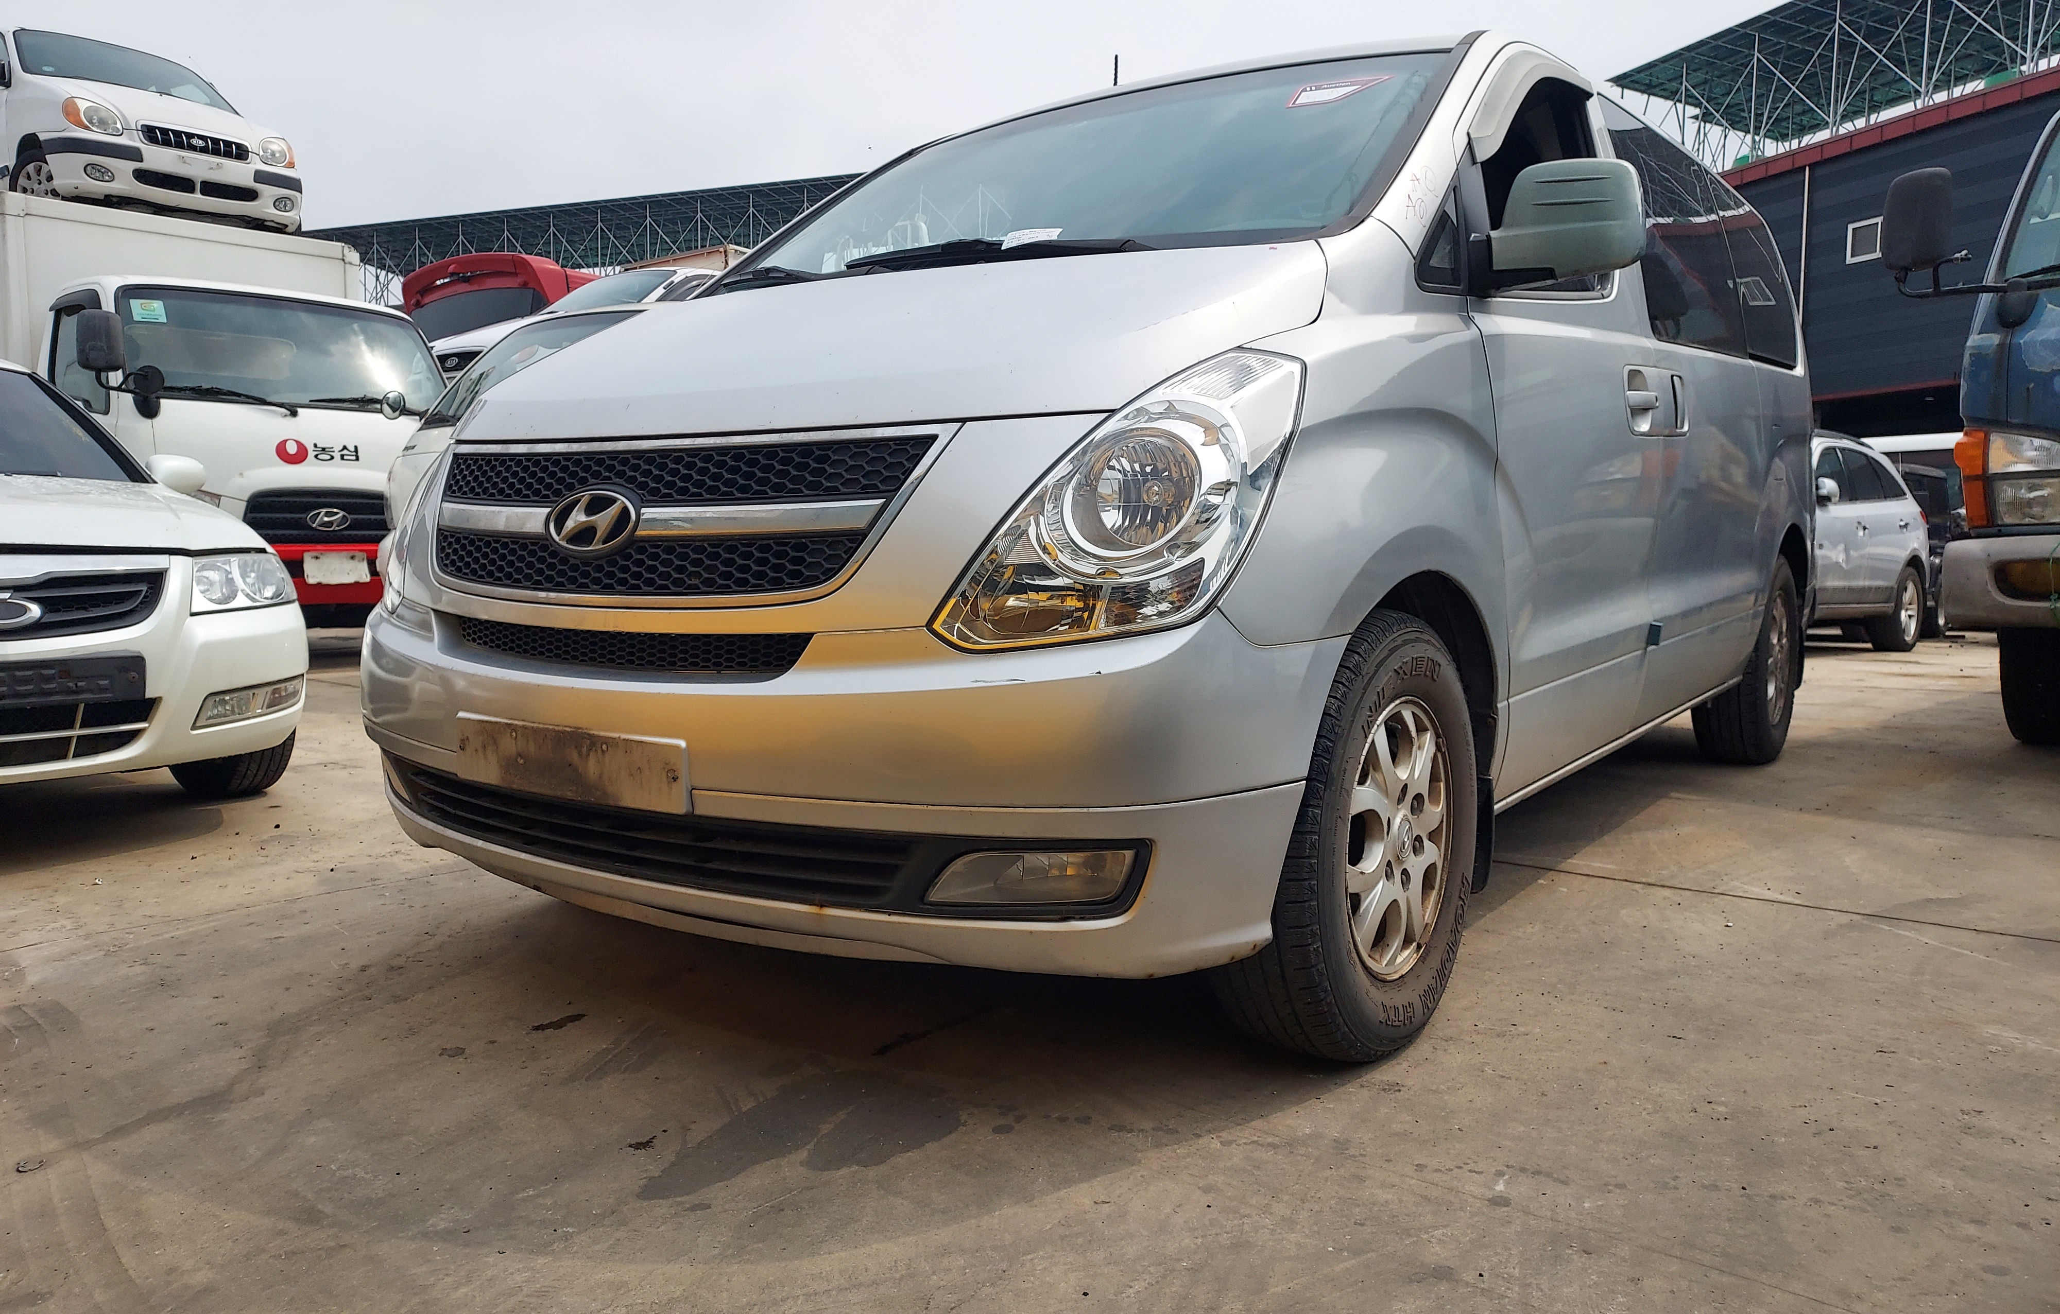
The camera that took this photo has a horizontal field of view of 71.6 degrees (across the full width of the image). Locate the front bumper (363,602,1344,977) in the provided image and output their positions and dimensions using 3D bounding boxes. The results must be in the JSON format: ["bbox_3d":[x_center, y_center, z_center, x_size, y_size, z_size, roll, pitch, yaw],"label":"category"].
[{"bbox_3d":[-0.489,0.155,2.371,1.860,0.500,0.670,4,7,37],"label":"front bumper"}]

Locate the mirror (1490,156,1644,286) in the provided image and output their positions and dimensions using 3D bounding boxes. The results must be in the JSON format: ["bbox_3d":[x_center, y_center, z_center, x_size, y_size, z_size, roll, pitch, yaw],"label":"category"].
[{"bbox_3d":[0.886,-0.709,2.352,0.250,0.200,0.160,4,7,37],"label":"mirror"}]

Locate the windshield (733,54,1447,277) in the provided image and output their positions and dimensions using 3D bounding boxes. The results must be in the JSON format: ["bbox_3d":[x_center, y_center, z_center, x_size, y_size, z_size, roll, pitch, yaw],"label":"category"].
[{"bbox_3d":[0.027,-0.970,2.953,1.580,0.160,0.990,4,41,37],"label":"windshield"}]

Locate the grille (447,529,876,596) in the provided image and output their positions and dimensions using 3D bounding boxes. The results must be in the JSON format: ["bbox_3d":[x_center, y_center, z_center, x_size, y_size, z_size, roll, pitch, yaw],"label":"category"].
[{"bbox_3d":[-0.640,-0.147,2.143,1.010,0.100,0.110,4,-3,37],"label":"grille"}]

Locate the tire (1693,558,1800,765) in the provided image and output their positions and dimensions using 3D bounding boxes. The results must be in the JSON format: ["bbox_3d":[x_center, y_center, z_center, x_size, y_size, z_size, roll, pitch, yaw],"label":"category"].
[{"bbox_3d":[2.439,0.007,4.862,0.225,0.700,0.700,4,7,37],"label":"tire"}]

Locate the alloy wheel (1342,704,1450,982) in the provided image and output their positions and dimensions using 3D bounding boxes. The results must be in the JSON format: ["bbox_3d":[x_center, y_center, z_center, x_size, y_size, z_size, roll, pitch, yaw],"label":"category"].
[{"bbox_3d":[0.535,0.284,2.306,0.170,0.445,0.445,4,7,34],"label":"alloy wheel"}]

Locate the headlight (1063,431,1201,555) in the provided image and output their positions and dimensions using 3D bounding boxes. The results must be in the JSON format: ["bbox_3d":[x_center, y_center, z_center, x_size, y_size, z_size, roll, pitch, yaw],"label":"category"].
[{"bbox_3d":[0.140,-0.225,1.964,0.165,0.165,0.120,4,7,37],"label":"headlight"}]

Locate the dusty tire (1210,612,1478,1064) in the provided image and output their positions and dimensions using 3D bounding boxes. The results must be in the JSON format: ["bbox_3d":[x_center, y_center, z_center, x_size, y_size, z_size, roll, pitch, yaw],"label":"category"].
[{"bbox_3d":[0.518,0.283,2.318,0.225,0.700,0.700,4,7,34],"label":"dusty tire"}]

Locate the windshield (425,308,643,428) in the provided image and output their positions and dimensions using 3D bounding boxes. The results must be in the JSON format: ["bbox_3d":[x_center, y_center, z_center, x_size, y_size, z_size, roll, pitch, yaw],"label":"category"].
[{"bbox_3d":[-1.934,-1.212,5.881,1.450,0.150,0.836,4,51,37],"label":"windshield"}]

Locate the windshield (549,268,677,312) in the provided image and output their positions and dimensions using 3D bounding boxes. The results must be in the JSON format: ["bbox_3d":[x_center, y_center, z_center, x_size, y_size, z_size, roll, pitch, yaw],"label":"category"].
[{"bbox_3d":[-3.720,-3.183,12.599,1.450,0.102,0.819,4,43,40],"label":"windshield"}]

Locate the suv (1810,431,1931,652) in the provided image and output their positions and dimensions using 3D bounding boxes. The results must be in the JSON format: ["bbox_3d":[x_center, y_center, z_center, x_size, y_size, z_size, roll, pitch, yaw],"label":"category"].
[{"bbox_3d":[6.027,-0.921,12.025,4.780,1.760,1.900,-5,7,-40],"label":"suv"}]

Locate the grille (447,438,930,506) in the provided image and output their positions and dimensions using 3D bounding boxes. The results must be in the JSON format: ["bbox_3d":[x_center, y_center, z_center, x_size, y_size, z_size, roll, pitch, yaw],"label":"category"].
[{"bbox_3d":[-0.614,-0.276,2.166,1.130,0.115,0.130,4,-8,37],"label":"grille"}]

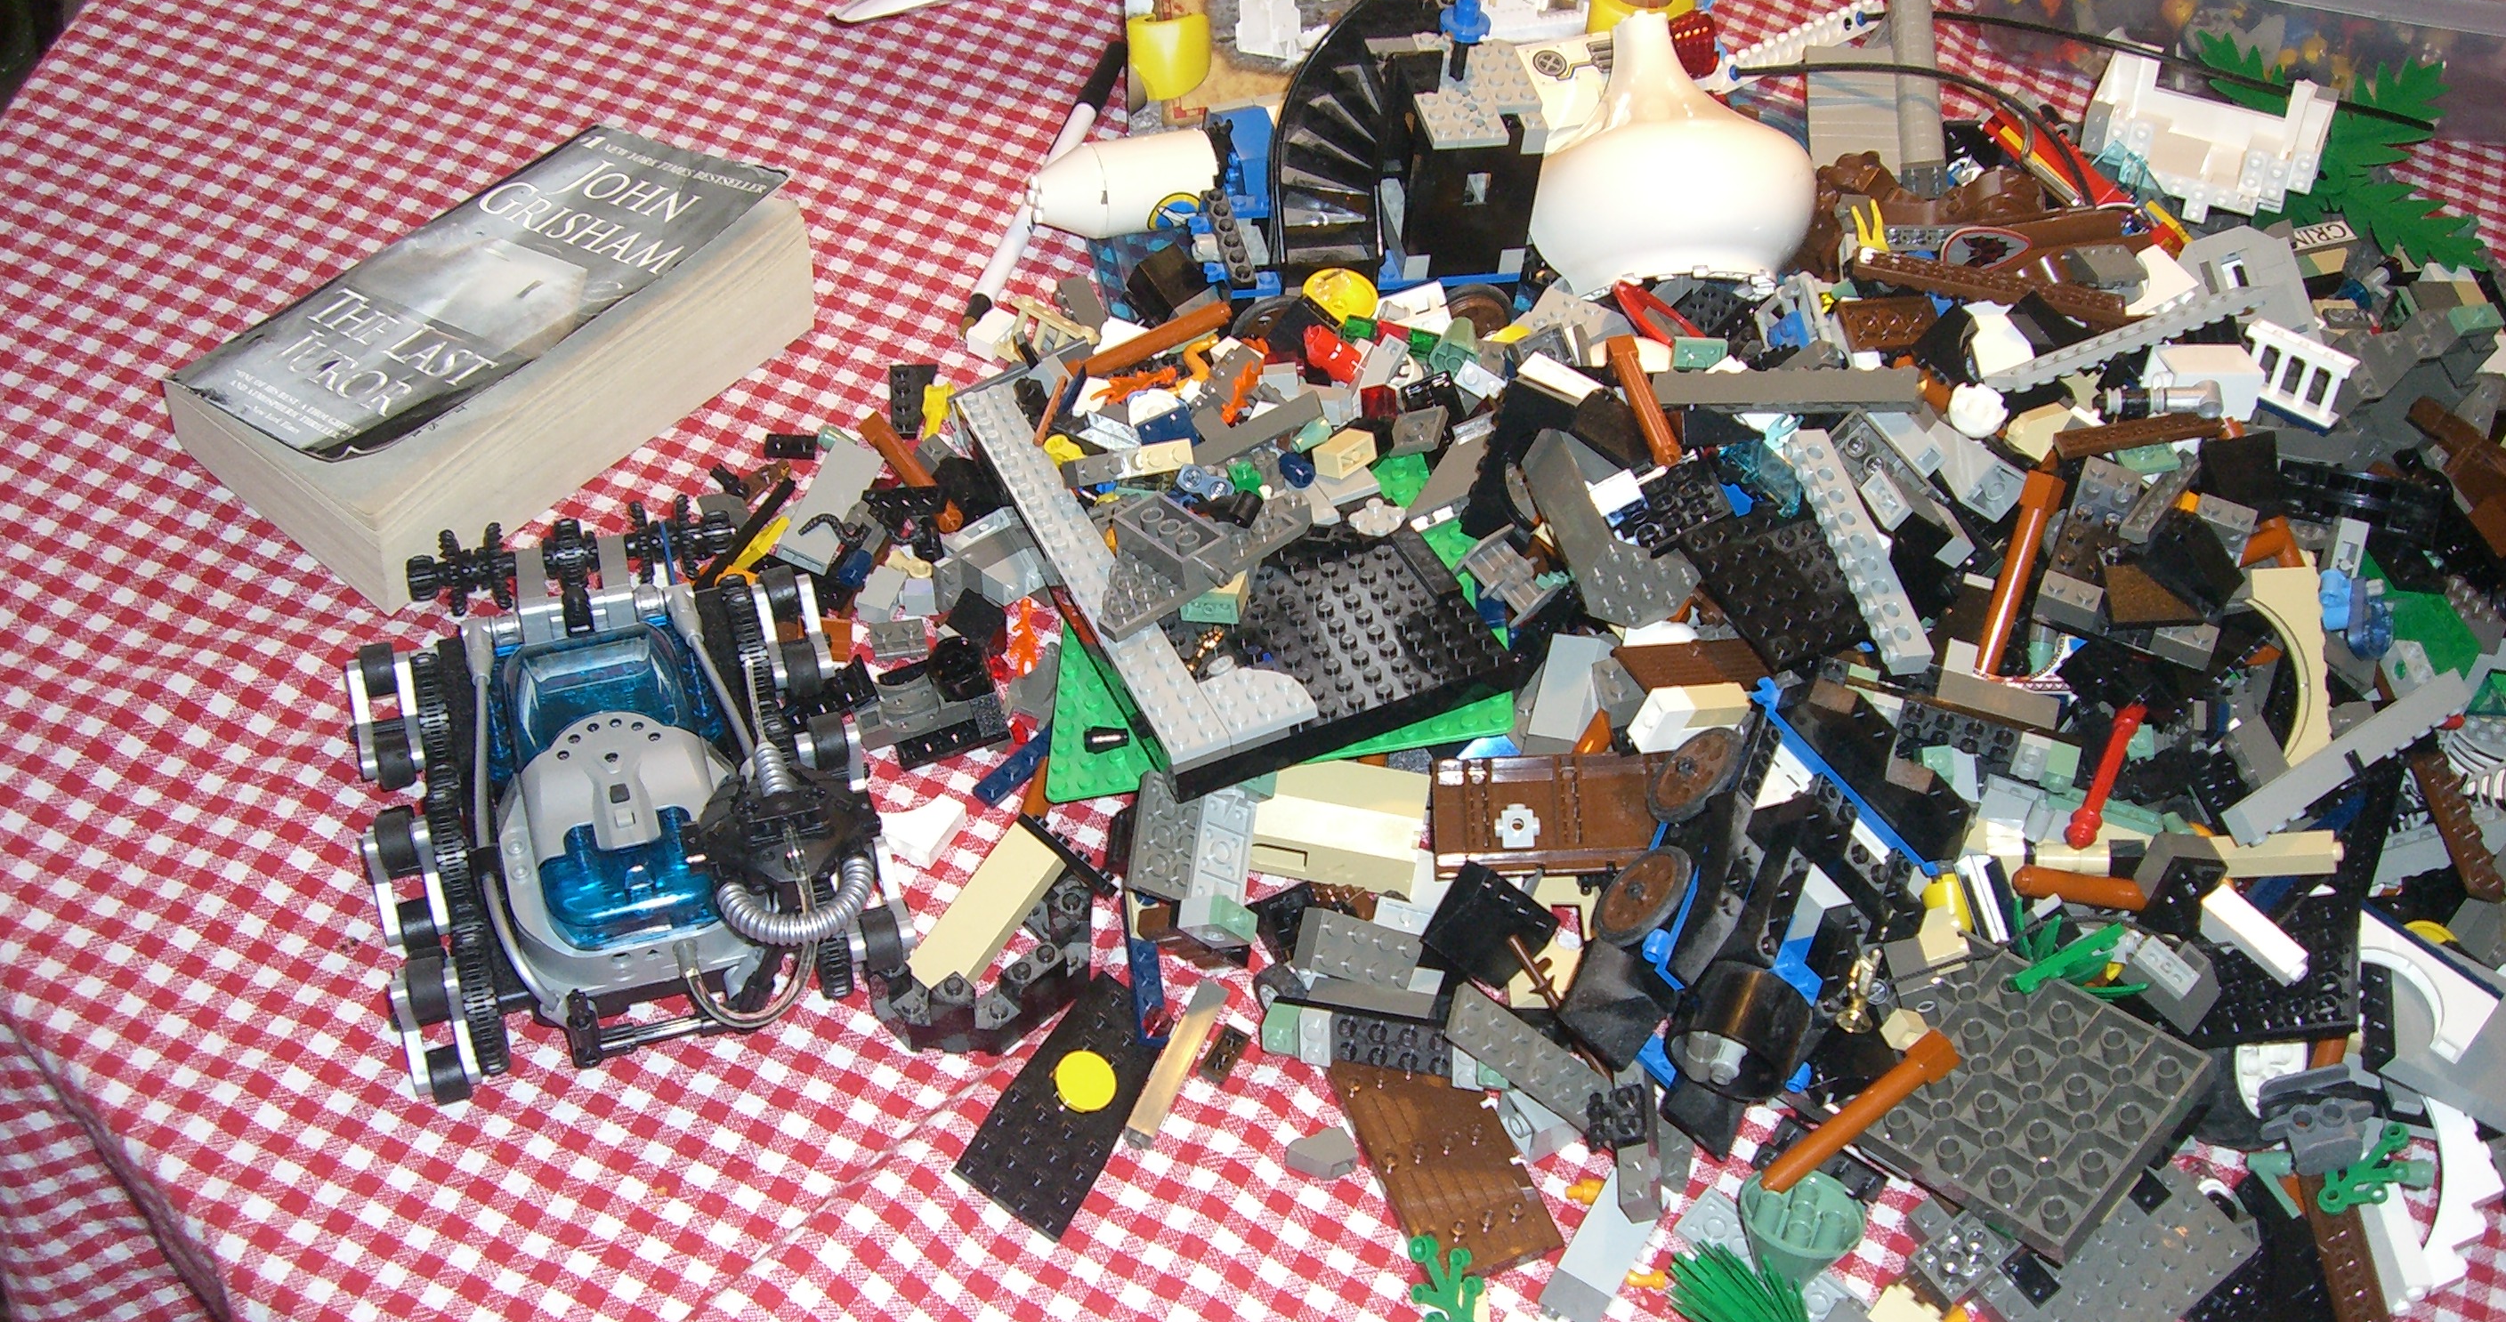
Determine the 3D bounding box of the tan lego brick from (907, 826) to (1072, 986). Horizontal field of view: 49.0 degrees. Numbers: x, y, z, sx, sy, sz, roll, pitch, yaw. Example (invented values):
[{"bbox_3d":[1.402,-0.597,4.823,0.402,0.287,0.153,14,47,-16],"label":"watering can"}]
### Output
[{"bbox_3d":[-0.068,0.066,0.714,0.016,0.008,0.050,24,51,18],"label":"tan lego brick"}]

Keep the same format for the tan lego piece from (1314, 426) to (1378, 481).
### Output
[{"bbox_3d":[0.029,-0.063,0.842,0.016,0.009,0.010,-35,57,-29],"label":"tan lego piece"}]

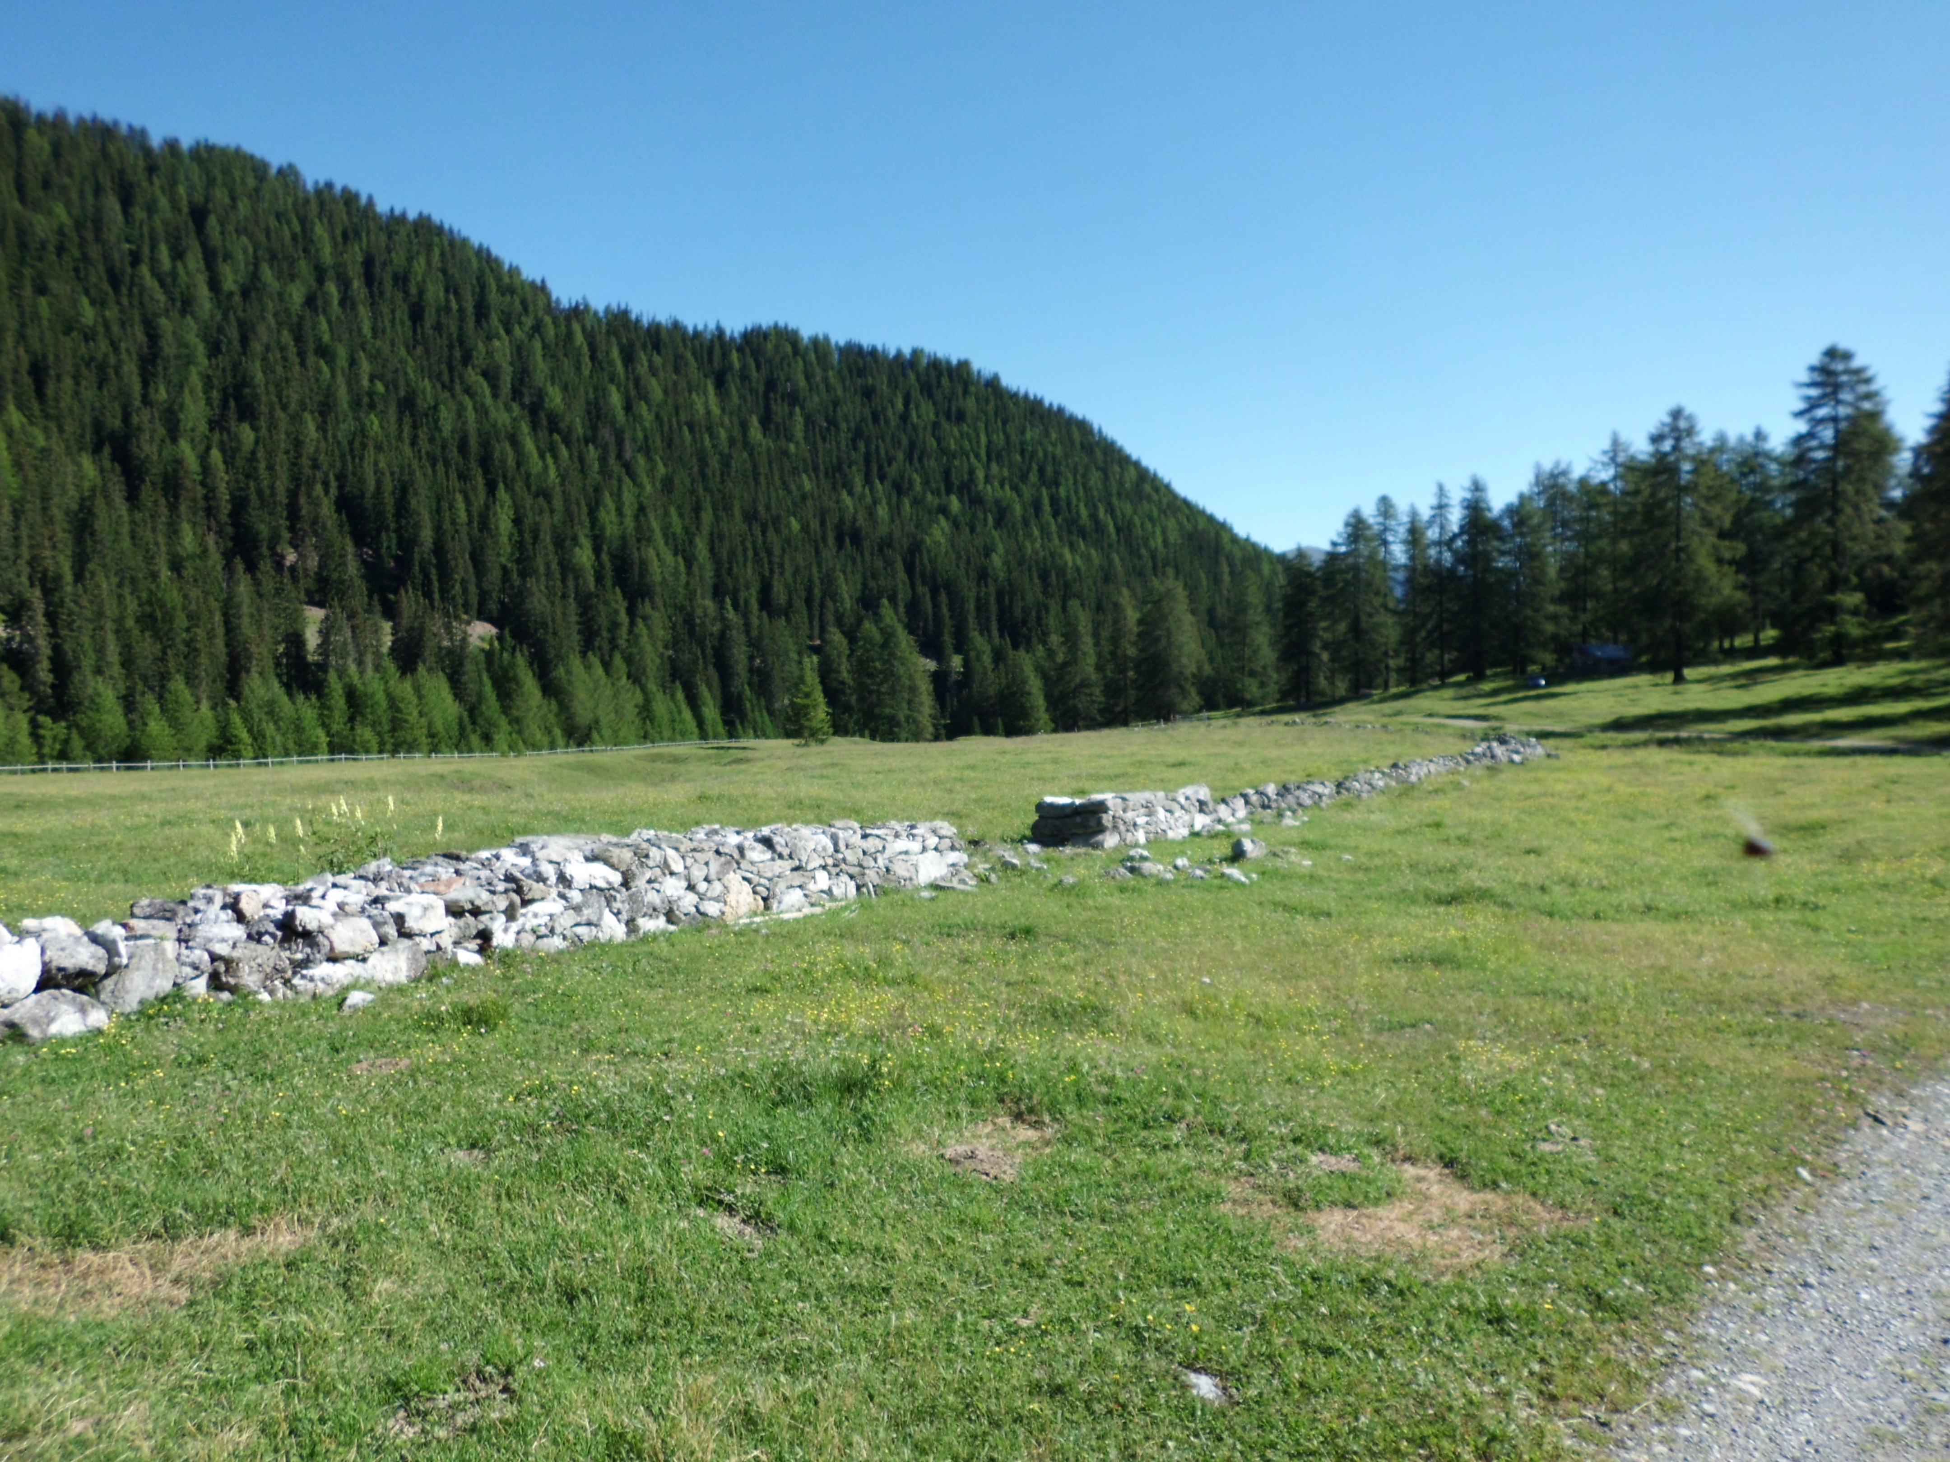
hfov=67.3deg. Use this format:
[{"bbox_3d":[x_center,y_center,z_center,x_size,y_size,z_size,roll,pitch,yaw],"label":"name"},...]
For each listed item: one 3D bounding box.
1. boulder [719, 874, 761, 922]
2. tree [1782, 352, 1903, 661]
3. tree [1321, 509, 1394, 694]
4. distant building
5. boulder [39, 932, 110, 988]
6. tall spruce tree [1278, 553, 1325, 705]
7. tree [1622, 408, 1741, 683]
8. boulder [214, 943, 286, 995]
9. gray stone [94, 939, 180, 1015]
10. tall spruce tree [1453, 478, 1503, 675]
[{"bbox_3d":[-1.922,1.367,12.000,0.300,0.390,0.350,0,1,28],"label":"boulder"},{"bbox_3d":[62.791,-16.428,106.000,8.342,22.823,8.342,0,1,0],"label":"tree"},{"bbox_3d":[41.772,-14.146,160.000,7.587,20.137,7.587,0,1,0],"label":"tree"},{"bbox_3d":[66.263,-7.739,155.000,5.600,3.400,5.000,0,1,0],"label":"distant building"},{"bbox_3d":[-4.856,1.237,7.900,0.320,0.300,0.370,0,1,28],"label":"boulder"},{"bbox_3d":[40.160,-12.544,180.000,5.448,18.535,5.448,0,1,0],"label":"tall spruce tree"},{"bbox_3d":[55.443,-14.533,115.000,9.050,21.531,9.050,0,1,0],"label":"tree"},{"bbox_3d":[-4.233,1.392,8.550,0.330,0.300,0.390,0,1,28],"label":"boulder"},{"bbox_3d":[-4.601,1.352,8.050,0.340,0.400,0.420,0,1,28],"label":"gray stone"},{"bbox_3d":[50.878,-15.317,148.000,4.778,20.320,4.778,0,1,0],"label":"tall spruce tree"}]

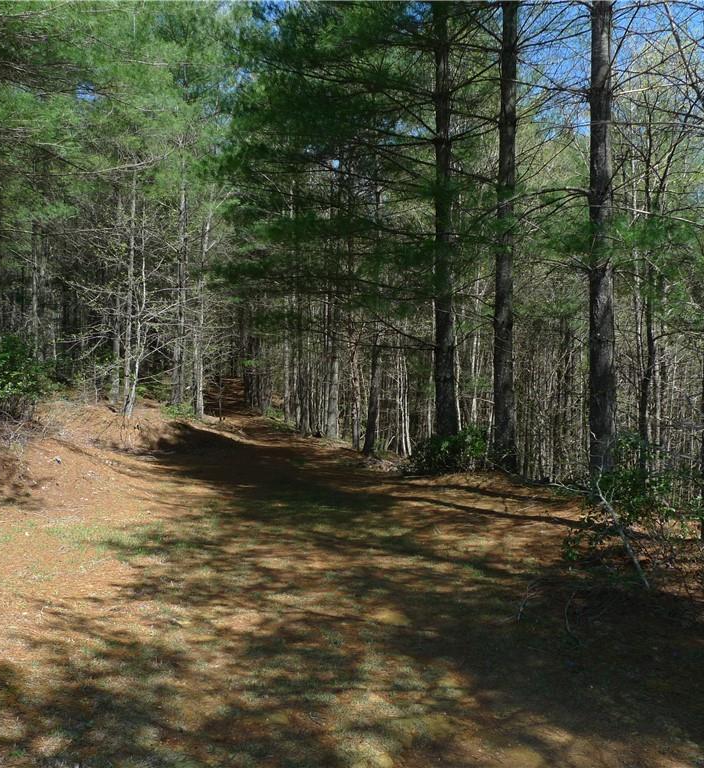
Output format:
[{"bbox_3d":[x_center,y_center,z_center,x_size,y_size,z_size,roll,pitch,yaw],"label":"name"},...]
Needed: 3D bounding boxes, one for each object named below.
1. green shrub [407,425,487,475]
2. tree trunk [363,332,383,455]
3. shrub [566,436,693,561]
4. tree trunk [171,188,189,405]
[{"bbox_3d":[1.740,1.180,12.900,1.450,0.850,1.150,1,0,0],"label":"green shrub"},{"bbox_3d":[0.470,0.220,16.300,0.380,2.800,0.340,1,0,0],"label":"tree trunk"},{"bbox_3d":[2.730,1.020,7.000,1.200,1.150,1.100,1,0,0],"label":"shrub"},{"bbox_3d":[-4.130,-2.100,17.000,0.360,5.200,0.330,1,0,0],"label":"tree trunk"}]

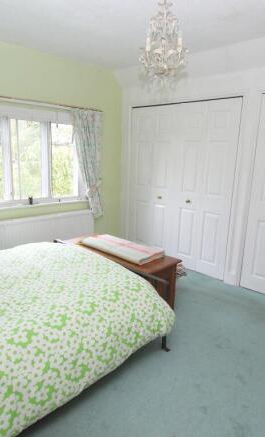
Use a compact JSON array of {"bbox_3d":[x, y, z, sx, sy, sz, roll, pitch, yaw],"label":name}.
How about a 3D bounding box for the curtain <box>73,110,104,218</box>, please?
[{"bbox_3d":[-0.577,-0.676,3.943,0.445,1.385,0.140,-10,17,-43],"label":"curtain"}]

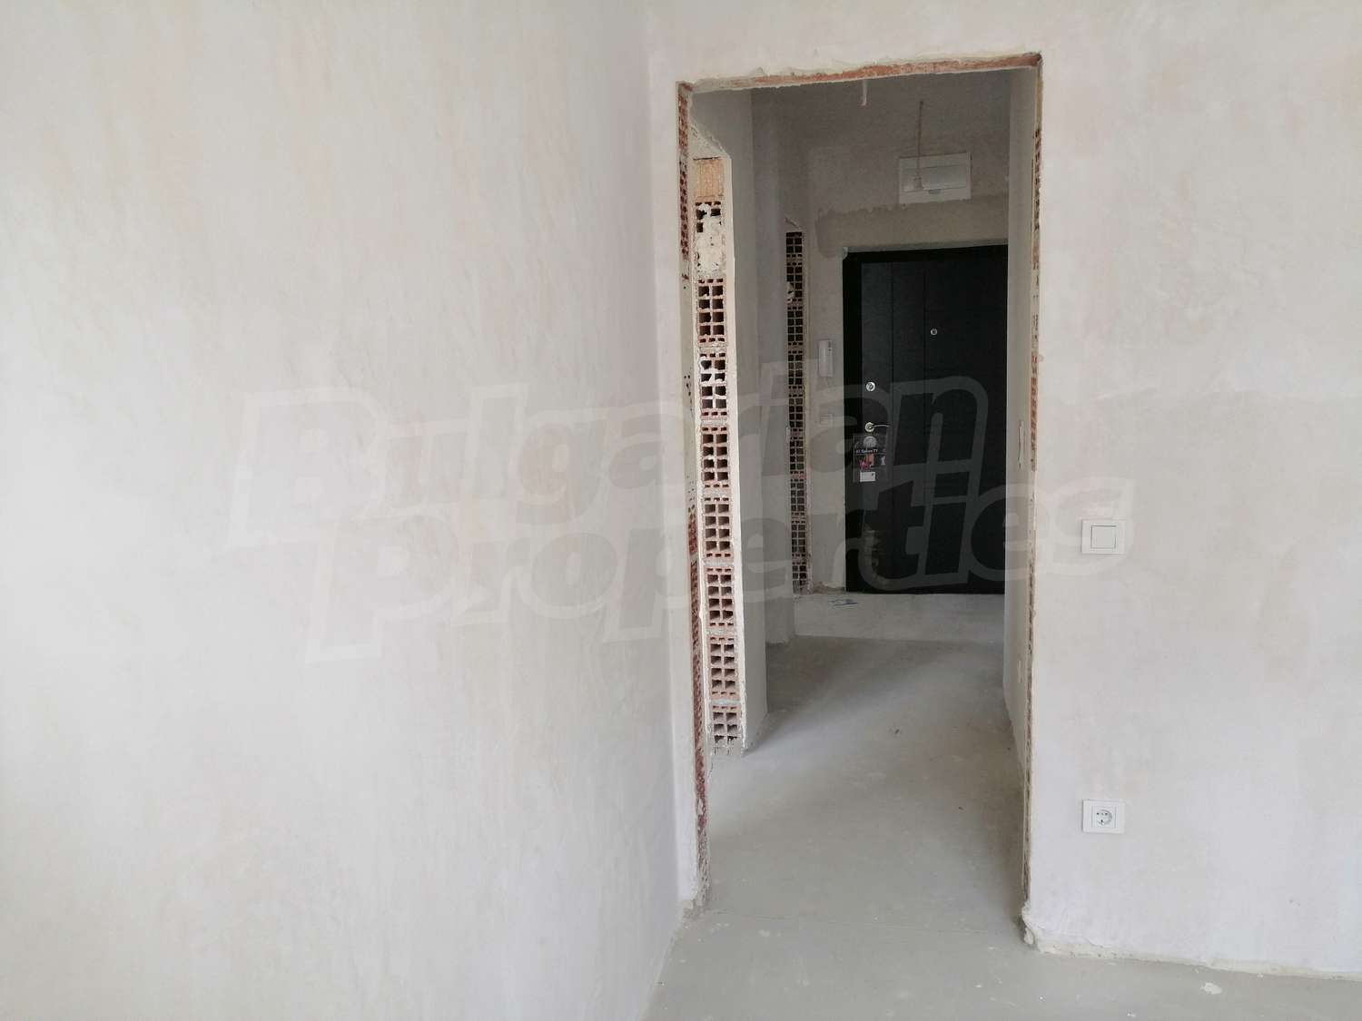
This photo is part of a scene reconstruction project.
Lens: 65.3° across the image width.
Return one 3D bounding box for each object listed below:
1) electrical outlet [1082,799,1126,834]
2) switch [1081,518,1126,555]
[{"bbox_3d":[0.981,0.715,2.463,0.091,0.079,0.012,0,8,14],"label":"electrical outlet"},{"bbox_3d":[0.957,0.060,2.406,0.093,0.079,0.012,0,8,12],"label":"switch"}]

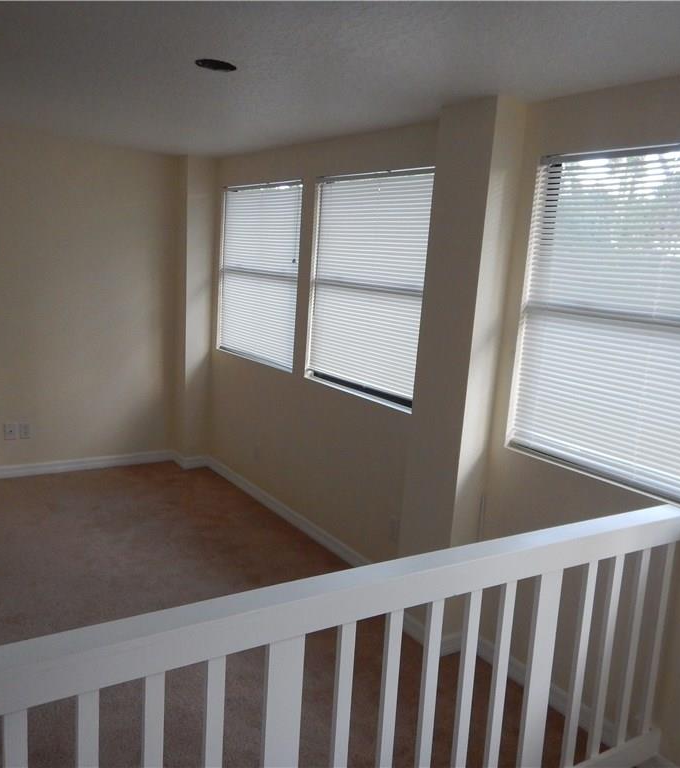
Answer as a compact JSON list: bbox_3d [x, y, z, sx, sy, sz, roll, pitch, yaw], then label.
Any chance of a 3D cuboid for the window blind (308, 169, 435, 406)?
[{"bbox_3d":[0.141,-0.544,3.836,0.045,1.128,0.983,-3,12,-35],"label":"window blind"}]

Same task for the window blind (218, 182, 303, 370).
[{"bbox_3d":[-0.539,-0.741,4.777,0.045,1.156,1.037,-3,12,-35],"label":"window blind"}]

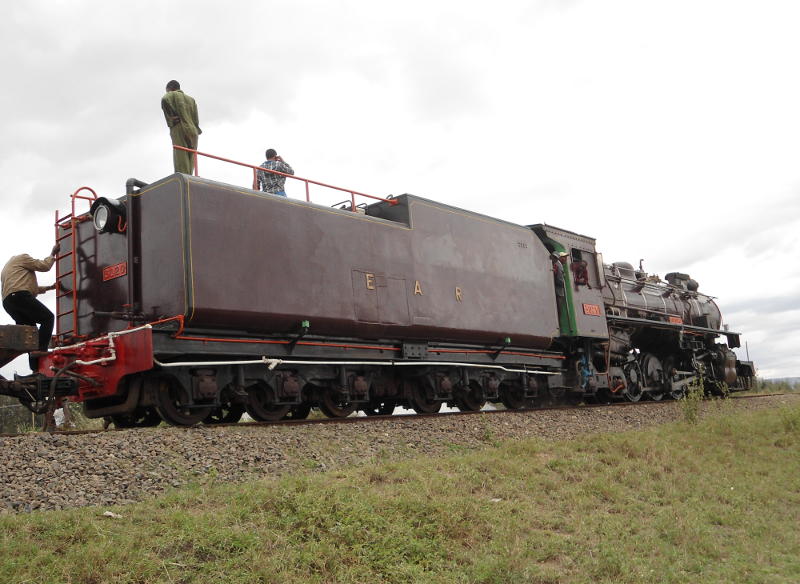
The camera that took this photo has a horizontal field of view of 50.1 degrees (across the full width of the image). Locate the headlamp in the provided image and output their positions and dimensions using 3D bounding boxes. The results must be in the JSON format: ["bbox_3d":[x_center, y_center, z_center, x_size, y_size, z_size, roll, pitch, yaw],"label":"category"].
[{"bbox_3d":[-3.688,-0.949,10.774,0.430,0.440,0.290,-13,-12,37],"label":"headlamp"}]

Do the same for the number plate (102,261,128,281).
[{"bbox_3d":[-3.567,-0.255,10.760,0.520,0.160,0.030,-13,-12,37],"label":"number plate"}]

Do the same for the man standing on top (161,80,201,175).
[{"bbox_3d":[-2.934,-1.996,11.365,0.540,1.720,0.360,1,-12,-32],"label":"man standing on top"}]

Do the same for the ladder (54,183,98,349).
[{"bbox_3d":[-4.270,-0.373,11.315,0.440,2.050,0.380,-13,-12,37],"label":"ladder"}]

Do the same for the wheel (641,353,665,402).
[{"bbox_3d":[6.550,2.233,22.217,0.150,1.250,1.250,-13,-12,37],"label":"wheel"}]

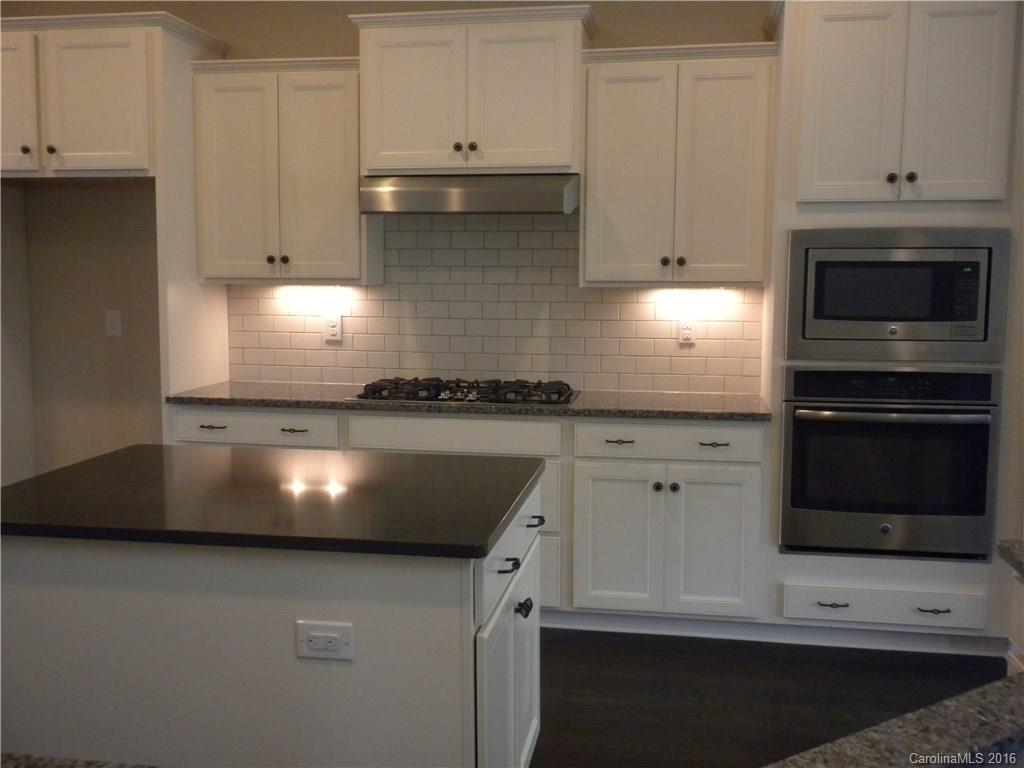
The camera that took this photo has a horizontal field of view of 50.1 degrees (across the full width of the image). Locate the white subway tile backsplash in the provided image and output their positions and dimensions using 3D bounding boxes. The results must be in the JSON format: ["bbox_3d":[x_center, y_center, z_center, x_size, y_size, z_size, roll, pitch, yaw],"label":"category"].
[{"bbox_3d":[-0.125,-0.368,4.911,2.453,0.778,0.014,1,6,10],"label":"white subway tile backsplash"}]

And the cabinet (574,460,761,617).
[{"bbox_3d":[0.650,0.573,4.539,0.716,0.595,0.603,1,6,10],"label":"cabinet"}]

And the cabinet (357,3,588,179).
[{"bbox_3d":[-0.144,-1.198,4.628,0.998,0.646,0.405,1,6,10],"label":"cabinet"}]

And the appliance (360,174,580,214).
[{"bbox_3d":[-0.159,-0.787,4.591,0.907,0.157,0.490,1,6,11],"label":"appliance"}]

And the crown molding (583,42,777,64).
[{"bbox_3d":[0.653,-1.300,4.306,0.763,0.048,0.043,1,6,11],"label":"crown molding"}]

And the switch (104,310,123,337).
[{"bbox_3d":[-1.911,-0.290,5.242,0.077,0.118,0.012,1,6,10],"label":"switch"}]

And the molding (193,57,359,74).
[{"bbox_3d":[-1.001,-1.341,4.622,0.766,0.052,0.046,1,6,10],"label":"molding"}]

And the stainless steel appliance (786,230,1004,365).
[{"bbox_3d":[1.427,-0.341,4.176,0.758,0.478,0.490,1,6,11],"label":"stainless steel appliance"}]

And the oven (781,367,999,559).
[{"bbox_3d":[1.427,0.270,4.264,0.755,0.708,0.598,1,6,11],"label":"oven"}]

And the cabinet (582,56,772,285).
[{"bbox_3d":[0.681,-0.855,4.509,0.761,0.907,0.321,1,6,11],"label":"cabinet"}]

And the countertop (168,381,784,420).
[{"bbox_3d":[-0.178,0.067,4.643,2.453,0.031,0.648,1,6,10],"label":"countertop"}]

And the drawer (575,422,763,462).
[{"bbox_3d":[0.635,0.200,4.395,0.697,0.125,0.510,1,6,11],"label":"drawer"}]

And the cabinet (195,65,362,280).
[{"bbox_3d":[-0.969,-0.911,4.844,0.761,0.924,0.331,1,6,10],"label":"cabinet"}]

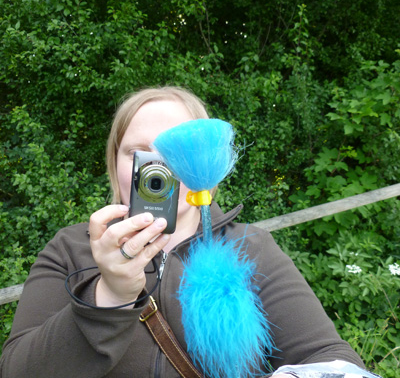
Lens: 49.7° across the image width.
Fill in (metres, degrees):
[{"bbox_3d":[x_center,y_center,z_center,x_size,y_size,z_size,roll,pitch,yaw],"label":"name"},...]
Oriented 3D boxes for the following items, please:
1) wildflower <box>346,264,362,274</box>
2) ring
[{"bbox_3d":[0.895,0.466,2.500,0.092,0.045,0.085,-2,8,0],"label":"wildflower"},{"bbox_3d":[-0.083,0.072,0.503,0.004,0.022,0.022,-39,0,19],"label":"ring"}]

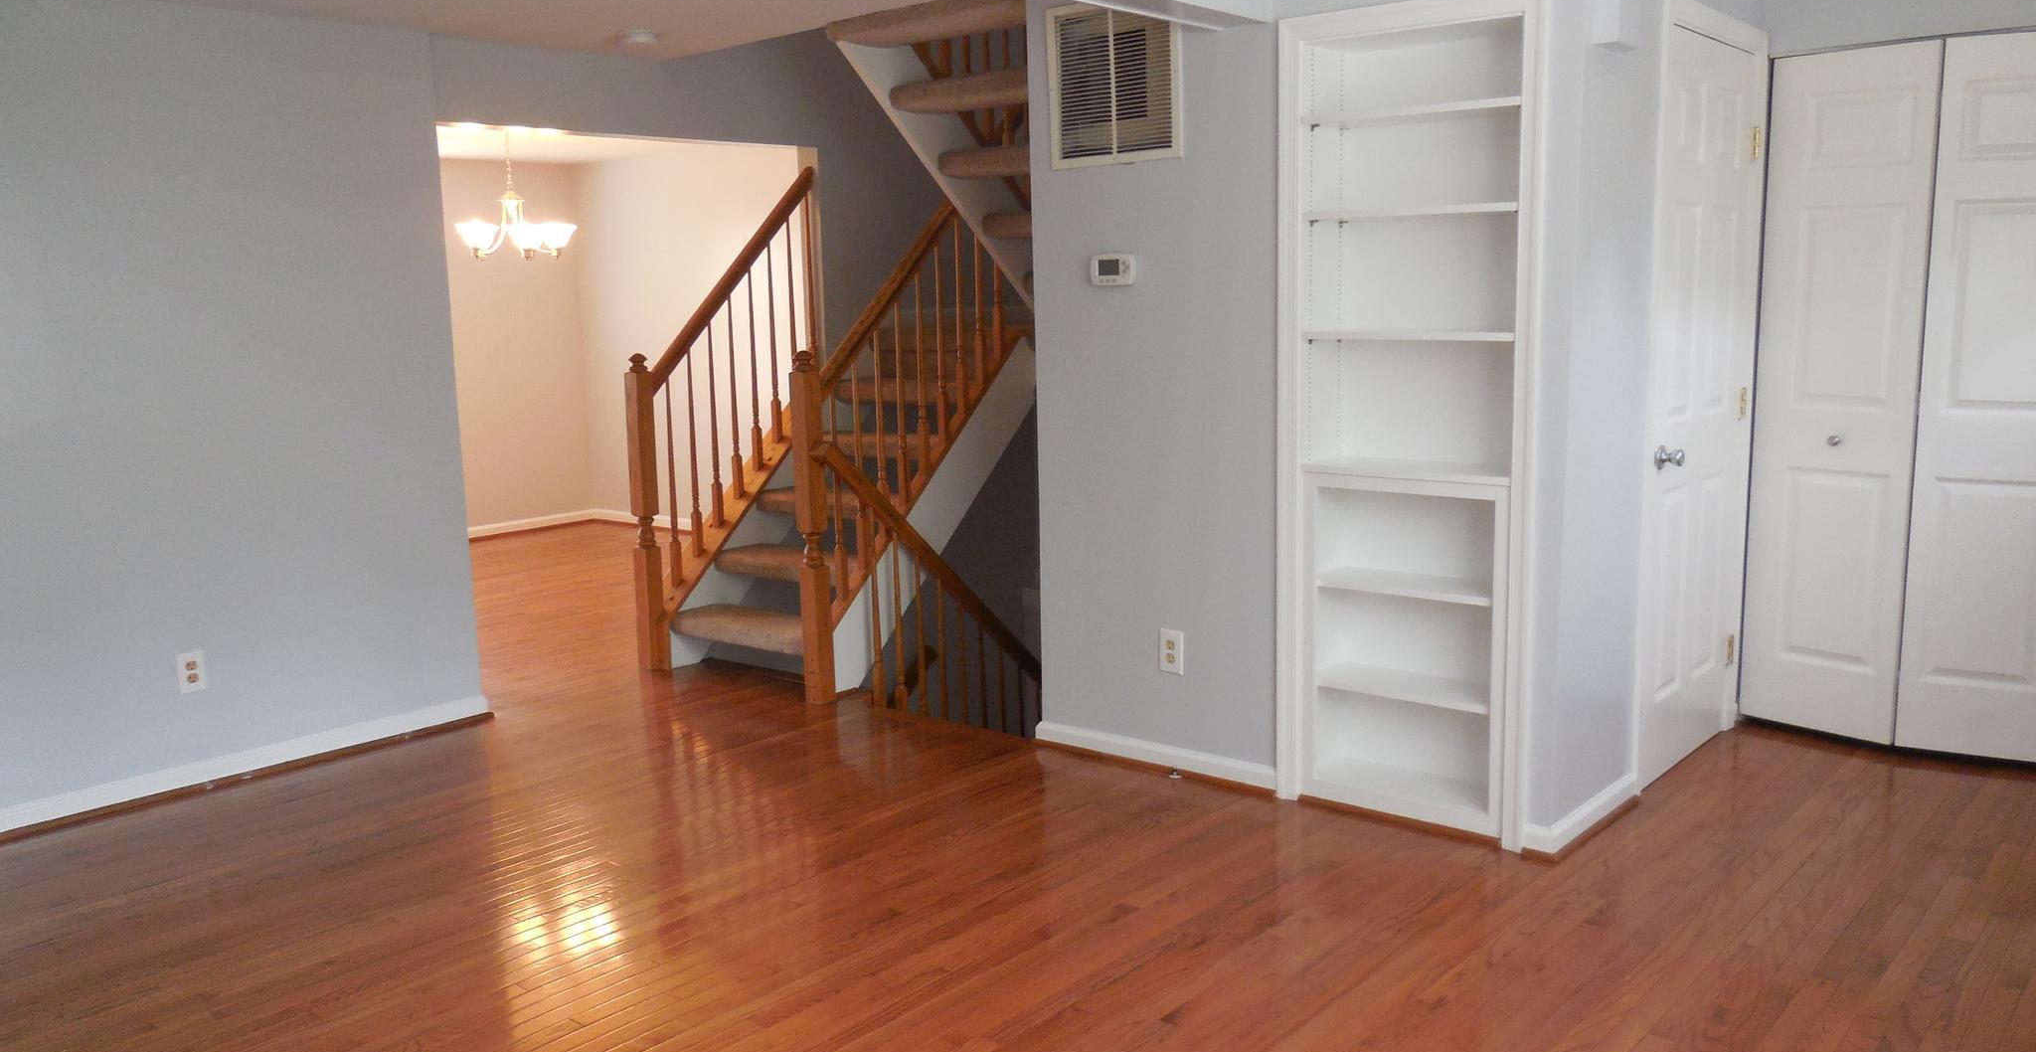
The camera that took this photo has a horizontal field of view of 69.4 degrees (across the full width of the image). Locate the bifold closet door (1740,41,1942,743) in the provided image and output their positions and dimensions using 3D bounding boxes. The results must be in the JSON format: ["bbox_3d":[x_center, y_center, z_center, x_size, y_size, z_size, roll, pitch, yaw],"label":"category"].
[{"bbox_3d":[2.432,-0.376,4.395,0.445,2.028,0.041,6,11,41],"label":"bifold closet door"}]

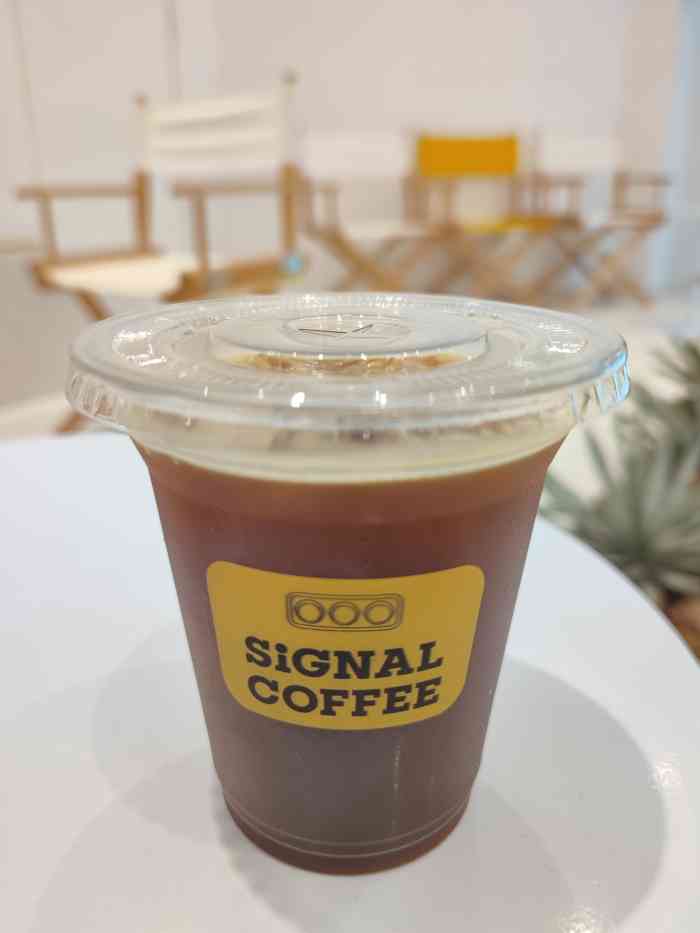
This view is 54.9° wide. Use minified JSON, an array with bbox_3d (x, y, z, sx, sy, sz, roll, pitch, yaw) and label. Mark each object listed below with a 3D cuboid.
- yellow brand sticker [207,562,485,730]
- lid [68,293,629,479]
[{"bbox_3d":[-0.001,0.030,0.114,0.046,0.033,0.008,0,26,0],"label":"yellow brand sticker"},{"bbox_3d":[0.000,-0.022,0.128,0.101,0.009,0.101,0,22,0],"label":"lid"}]

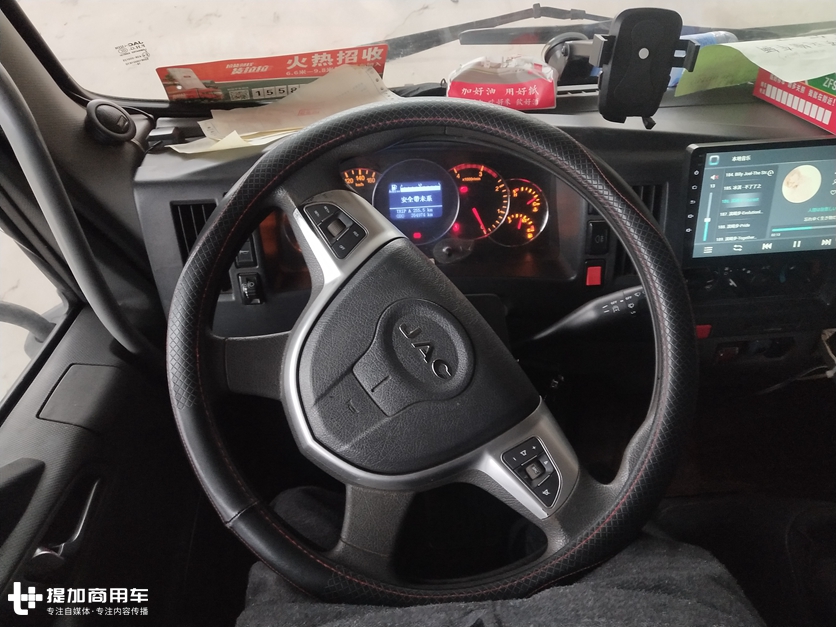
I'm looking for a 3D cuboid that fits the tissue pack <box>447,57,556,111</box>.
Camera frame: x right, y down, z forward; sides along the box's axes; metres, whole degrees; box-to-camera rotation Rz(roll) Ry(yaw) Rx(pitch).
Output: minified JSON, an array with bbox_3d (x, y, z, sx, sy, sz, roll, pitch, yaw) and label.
[{"bbox_3d":[0.110,-0.309,0.965,0.140,0.053,0.090,-2,37,0],"label":"tissue pack"}]

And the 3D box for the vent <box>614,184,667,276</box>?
[{"bbox_3d":[0.265,-0.099,0.860,0.058,0.113,0.028,-2,22,1],"label":"vent"}]

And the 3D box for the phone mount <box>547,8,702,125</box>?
[{"bbox_3d":[0.226,-0.288,0.861,0.135,0.123,0.229,9,15,0],"label":"phone mount"}]

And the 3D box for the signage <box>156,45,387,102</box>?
[{"bbox_3d":[-0.190,-0.328,1.005,0.310,0.094,0.010,-8,68,-10],"label":"signage"}]

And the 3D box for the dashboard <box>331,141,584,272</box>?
[{"bbox_3d":[0.017,-0.127,0.860,0.345,0.147,0.060,-2,14,0],"label":"dashboard"}]

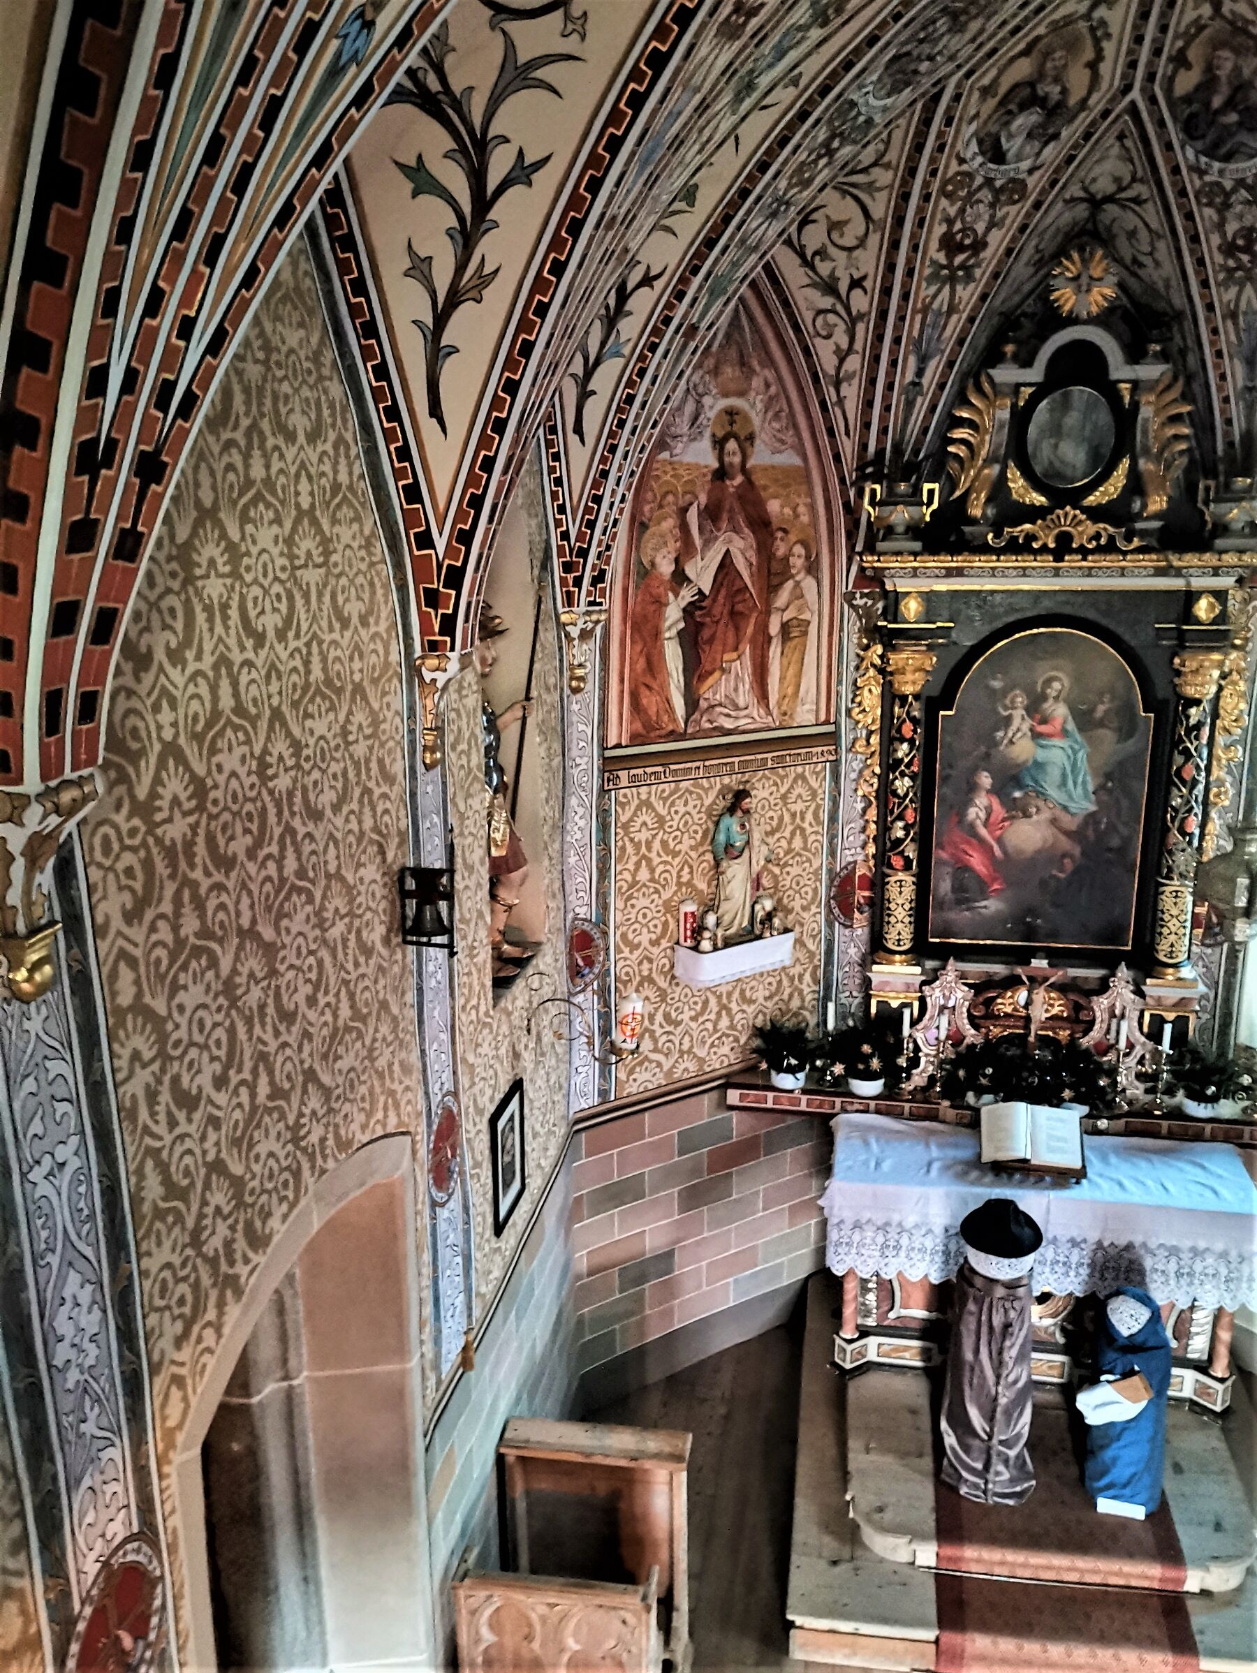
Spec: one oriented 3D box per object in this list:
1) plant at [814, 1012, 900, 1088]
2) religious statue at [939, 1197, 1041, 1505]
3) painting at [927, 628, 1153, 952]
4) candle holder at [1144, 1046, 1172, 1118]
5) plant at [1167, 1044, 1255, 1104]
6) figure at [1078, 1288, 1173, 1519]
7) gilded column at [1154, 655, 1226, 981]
[{"bbox_3d":[1.068,0.992,6.086,0.360,0.300,0.280,2,17,9],"label":"plant"},{"bbox_3d":[1.452,1.999,5.165,0.360,1.305,0.330,3,18,12],"label":"religious statue"},{"bbox_3d":[1.831,-0.193,5.834,0.895,1.454,0.050,2,17,9],"label":"painting"},{"bbox_3d":[2.354,1.098,5.817,0.085,0.270,0.085,2,17,9],"label":"candle holder"},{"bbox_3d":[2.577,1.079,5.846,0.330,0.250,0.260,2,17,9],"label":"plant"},{"bbox_3d":[1.969,2.163,5.146,0.300,0.985,0.330,6,19,23],"label":"figure"},{"bbox_3d":[2.412,-0.071,5.652,0.200,1.435,0.200,2,17,9],"label":"gilded column"}]

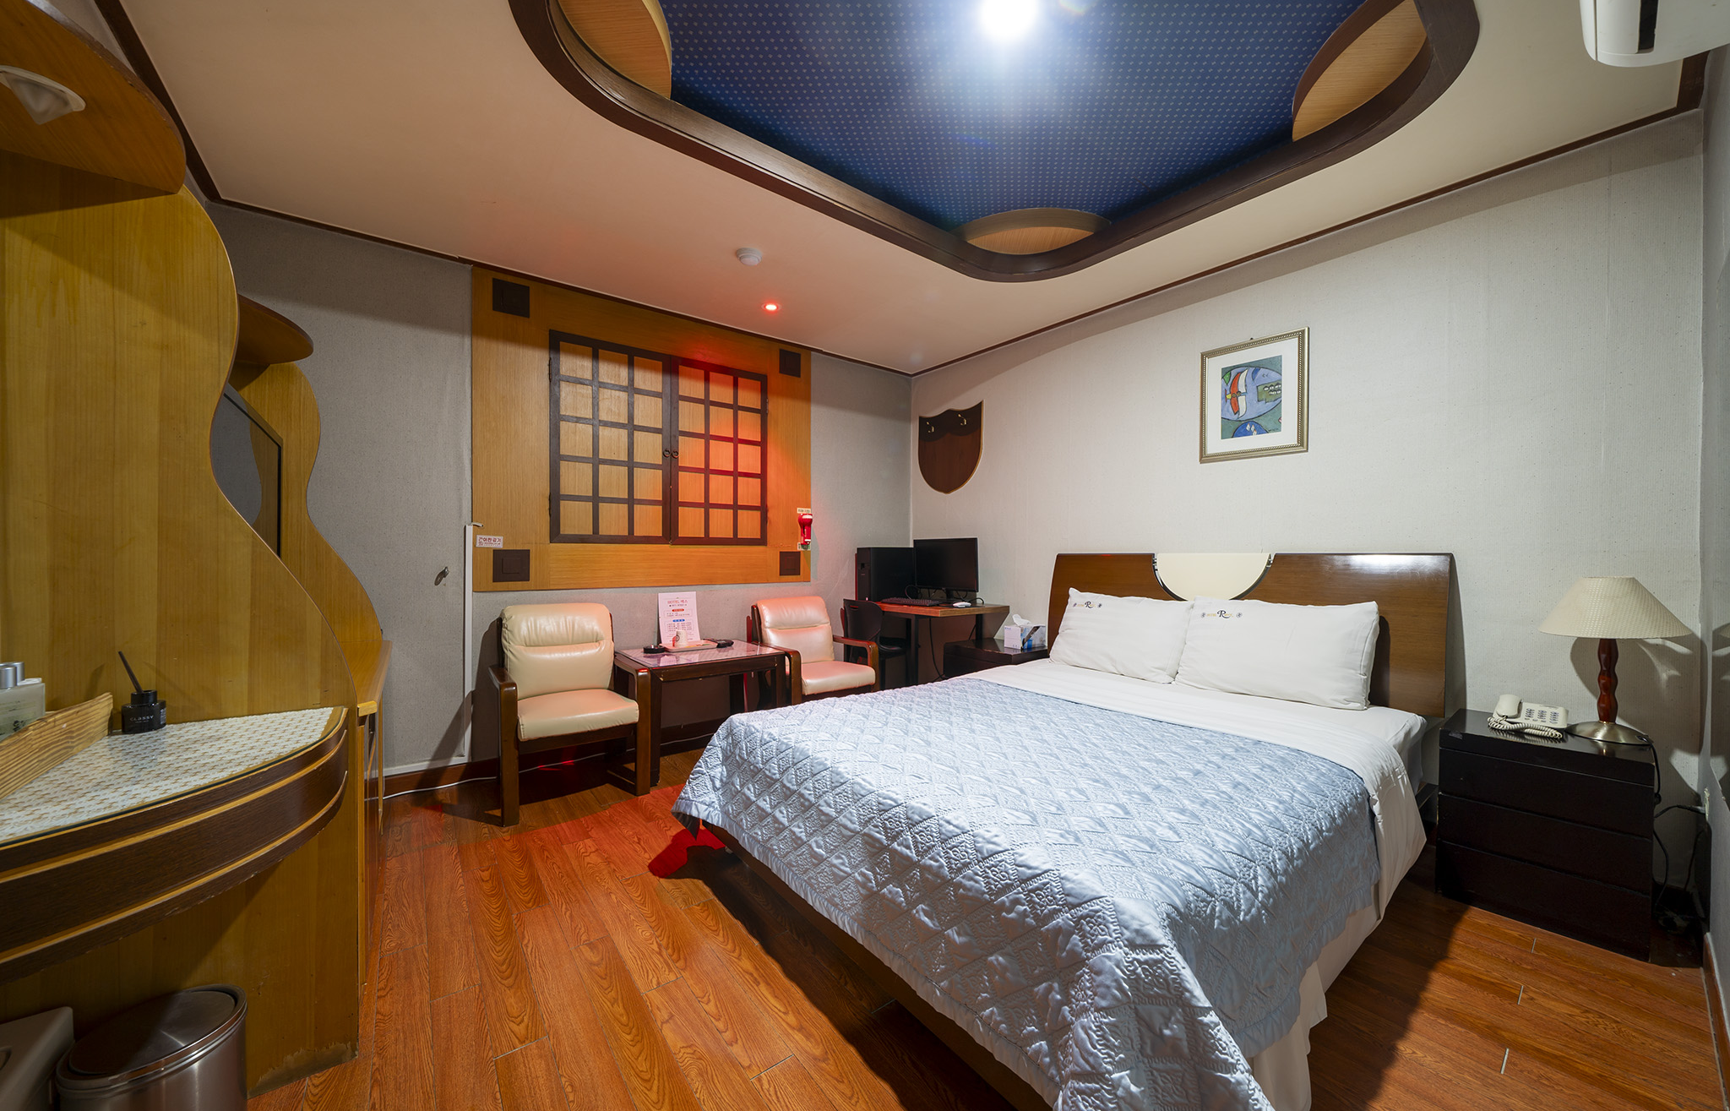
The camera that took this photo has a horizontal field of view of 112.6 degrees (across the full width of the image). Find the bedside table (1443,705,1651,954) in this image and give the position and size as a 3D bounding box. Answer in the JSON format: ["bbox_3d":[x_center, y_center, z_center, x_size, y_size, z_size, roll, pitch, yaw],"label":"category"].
[{"bbox_3d":[2.082,0.806,1.784,0.370,0.520,0.399,0,0,-40],"label":"bedside table"}]

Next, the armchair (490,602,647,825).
[{"bbox_3d":[-1.355,0.640,2.633,0.560,0.820,0.610,0,0,-36],"label":"armchair"}]

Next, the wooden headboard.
[{"bbox_3d":[1.593,0.286,2.700,0.140,0.580,1.610,0,0,-40],"label":"wooden headboard"}]

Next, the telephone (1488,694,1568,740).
[{"bbox_3d":[2.160,0.509,1.880,0.176,0.074,0.165,0,0,-40],"label":"telephone"}]

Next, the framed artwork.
[{"bbox_3d":[1.737,-0.699,2.595,0.030,0.523,0.421,0,0,-40],"label":"framed artwork"}]

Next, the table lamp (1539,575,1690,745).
[{"bbox_3d":[2.262,0.305,1.753,0.280,0.478,0.280,0,0,-40],"label":"table lamp"}]

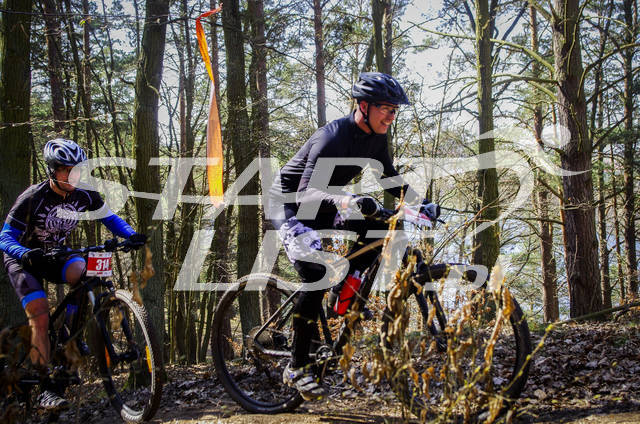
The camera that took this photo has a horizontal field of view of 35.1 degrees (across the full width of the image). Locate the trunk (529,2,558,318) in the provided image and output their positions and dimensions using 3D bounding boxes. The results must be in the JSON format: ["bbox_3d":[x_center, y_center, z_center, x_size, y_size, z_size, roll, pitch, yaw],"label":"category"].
[{"bbox_3d":[3.544,-0.767,16.000,0.200,4.970,0.200,-3,0,17],"label":"trunk"}]

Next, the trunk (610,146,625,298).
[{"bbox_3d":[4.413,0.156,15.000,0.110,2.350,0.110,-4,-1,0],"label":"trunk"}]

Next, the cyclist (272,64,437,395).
[{"bbox_3d":[0.150,0.120,5.020,0.820,1.600,0.680,-4,-1,33],"label":"cyclist"}]

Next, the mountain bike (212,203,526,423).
[{"bbox_3d":[0.172,0.500,5.010,1.820,1.030,0.680,-4,-1,33],"label":"mountain bike"}]

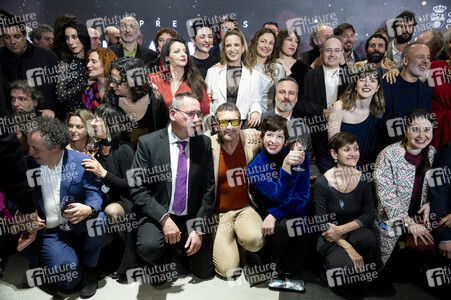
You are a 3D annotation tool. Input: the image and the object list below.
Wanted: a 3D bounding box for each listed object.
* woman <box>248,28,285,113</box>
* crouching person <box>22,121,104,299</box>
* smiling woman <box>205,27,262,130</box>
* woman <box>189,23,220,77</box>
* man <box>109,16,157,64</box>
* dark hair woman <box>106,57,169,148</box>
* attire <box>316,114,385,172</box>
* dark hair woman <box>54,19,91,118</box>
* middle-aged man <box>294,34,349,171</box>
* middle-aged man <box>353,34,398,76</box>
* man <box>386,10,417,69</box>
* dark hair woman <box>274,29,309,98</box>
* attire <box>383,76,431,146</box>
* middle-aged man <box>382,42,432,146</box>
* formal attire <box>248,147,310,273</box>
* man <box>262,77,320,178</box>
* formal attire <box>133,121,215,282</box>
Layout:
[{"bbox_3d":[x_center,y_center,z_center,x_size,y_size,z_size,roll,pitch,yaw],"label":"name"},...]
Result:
[{"bbox_3d":[0.312,-0.144,3.136,0.460,1.654,0.330,0,2,0],"label":"woman"},{"bbox_3d":[-1.002,0.307,2.571,0.540,1.160,0.660,0,14,0],"label":"crouching person"},{"bbox_3d":[0.054,0.002,2.763,0.470,1.660,0.320,0,14,0],"label":"smiling woman"},{"bbox_3d":[-0.153,-0.076,2.990,0.470,1.700,0.310,-1,14,-3],"label":"woman"},{"bbox_3d":[-0.839,-0.315,3.539,0.520,1.780,0.340,0,3,-3],"label":"man"},{"bbox_3d":[-0.547,0.133,2.610,0.500,1.480,0.420,2,14,8],"label":"dark hair woman"},{"bbox_3d":[0.873,0.104,2.726,0.500,0.780,0.400,3,14,12],"label":"attire"},{"bbox_3d":[-1.148,-0.155,2.987,0.460,1.690,0.360,-1,3,-19],"label":"dark hair woman"},{"bbox_3d":[0.731,-0.112,3.085,0.520,1.594,0.360,0,3,3],"label":"middle-aged man"},{"bbox_3d":[1.245,-0.145,3.236,0.520,1.648,0.350,0,3,6],"label":"middle-aged man"},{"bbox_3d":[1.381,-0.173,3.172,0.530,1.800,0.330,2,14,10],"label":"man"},{"bbox_3d":[0.517,-0.098,3.119,0.470,1.680,0.310,-1,14,-5],"label":"dark hair woman"},{"bbox_3d":[1.290,-0.175,2.791,0.470,0.710,0.310,2,14,10],"label":"attire"},{"bbox_3d":[1.376,-0.064,2.983,0.520,1.508,0.360,0,2,1],"label":"middle-aged man"},{"bbox_3d":[0.327,0.348,2.366,0.460,0.739,0.620,0,3,7],"label":"formal attire"},{"bbox_3d":[0.476,0.083,2.827,0.520,1.228,0.450,0,3,3],"label":"man"},{"bbox_3d":[-0.321,0.281,2.369,0.540,0.872,0.680,0,3,-5],"label":"formal attire"}]

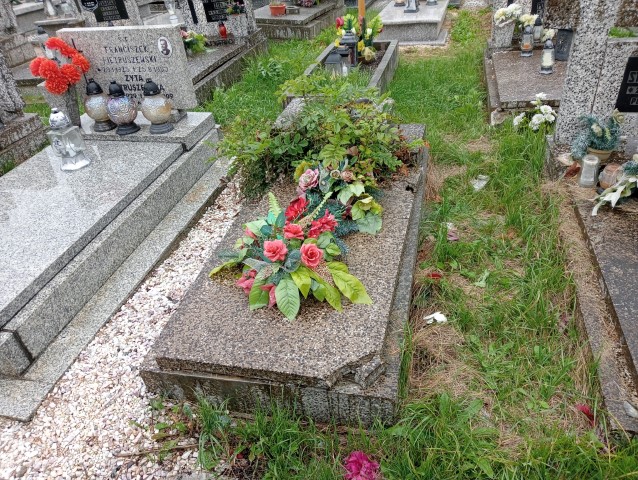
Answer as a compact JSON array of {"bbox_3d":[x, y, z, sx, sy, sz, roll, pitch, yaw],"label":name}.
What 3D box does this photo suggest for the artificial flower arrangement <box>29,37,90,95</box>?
[{"bbox_3d":[-1.540,-1.035,3.064,0.343,0.297,0.251,4,34,12],"label":"artificial flower arrangement"}]

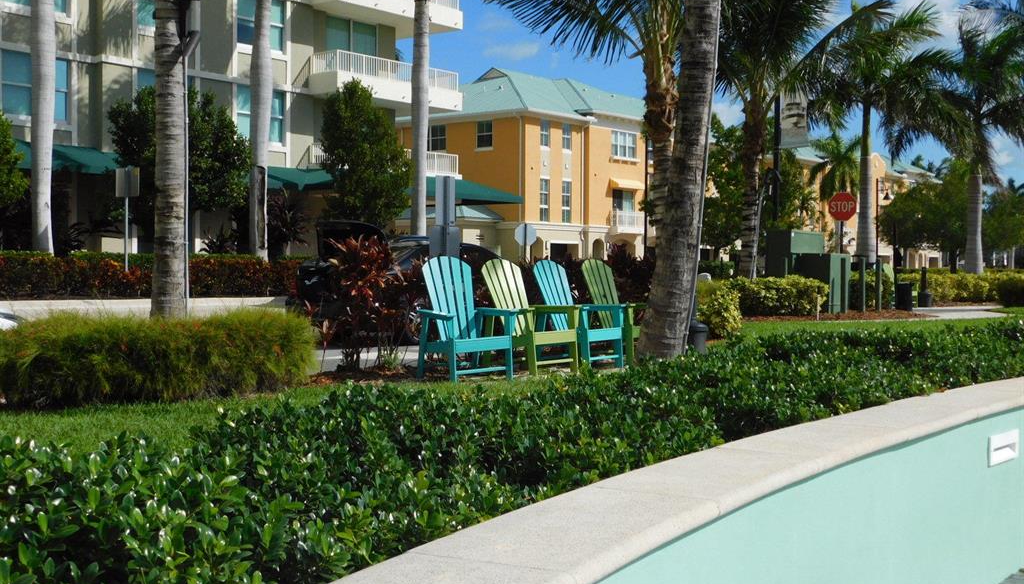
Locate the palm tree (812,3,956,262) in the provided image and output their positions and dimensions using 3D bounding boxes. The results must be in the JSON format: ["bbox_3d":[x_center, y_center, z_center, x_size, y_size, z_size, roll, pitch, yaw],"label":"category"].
[{"bbox_3d":[9.769,-3.526,30.956,3.600,7.900,3.600,0,1,0],"label":"palm tree"}]

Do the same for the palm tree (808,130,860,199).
[{"bbox_3d":[15.866,-3.912,57.954,2.800,8.100,2.800,0,1,0],"label":"palm tree"}]

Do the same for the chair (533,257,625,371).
[{"bbox_3d":[0.600,0.200,11.144,0.809,1.036,0.692,0,1,42],"label":"chair"}]

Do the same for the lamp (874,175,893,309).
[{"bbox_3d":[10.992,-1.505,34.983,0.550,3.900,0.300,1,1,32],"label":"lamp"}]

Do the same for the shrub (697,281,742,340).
[{"bbox_3d":[2.812,0.236,16.204,0.720,0.820,0.720,0,1,0],"label":"shrub"}]

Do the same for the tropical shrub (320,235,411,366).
[{"bbox_3d":[-1.412,0.081,11.402,0.920,1.270,0.850,0,1,0],"label":"tropical shrub"}]

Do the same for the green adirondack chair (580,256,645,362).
[{"bbox_3d":[1.075,0.180,11.571,0.809,1.036,0.692,0,1,45],"label":"green adirondack chair"}]

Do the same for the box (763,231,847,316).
[{"bbox_3d":[6.565,-0.438,25.758,1.450,1.760,1.600,1,1,40],"label":"box"}]

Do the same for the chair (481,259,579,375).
[{"bbox_3d":[0.134,0.202,10.454,0.692,1.036,0.809,-2,1,-44],"label":"chair"}]

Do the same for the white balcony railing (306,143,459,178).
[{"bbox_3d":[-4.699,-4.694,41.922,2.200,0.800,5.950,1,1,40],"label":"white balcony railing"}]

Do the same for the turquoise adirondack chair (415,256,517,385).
[{"bbox_3d":[-0.396,0.226,9.803,0.692,1.036,0.809,-1,1,-28],"label":"turquoise adirondack chair"}]

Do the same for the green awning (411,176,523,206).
[{"bbox_3d":[-2.375,-3.763,42.396,2.900,1.000,5.100,1,1,40],"label":"green awning"}]

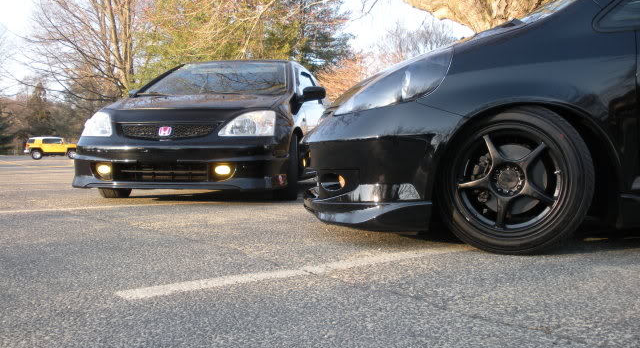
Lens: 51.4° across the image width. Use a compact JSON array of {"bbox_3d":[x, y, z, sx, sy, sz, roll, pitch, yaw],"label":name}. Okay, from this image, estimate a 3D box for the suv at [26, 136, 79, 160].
[{"bbox_3d":[-21.909,-2.090,54.800,4.620,1.840,1.900,0,2,-22],"label":"suv"}]

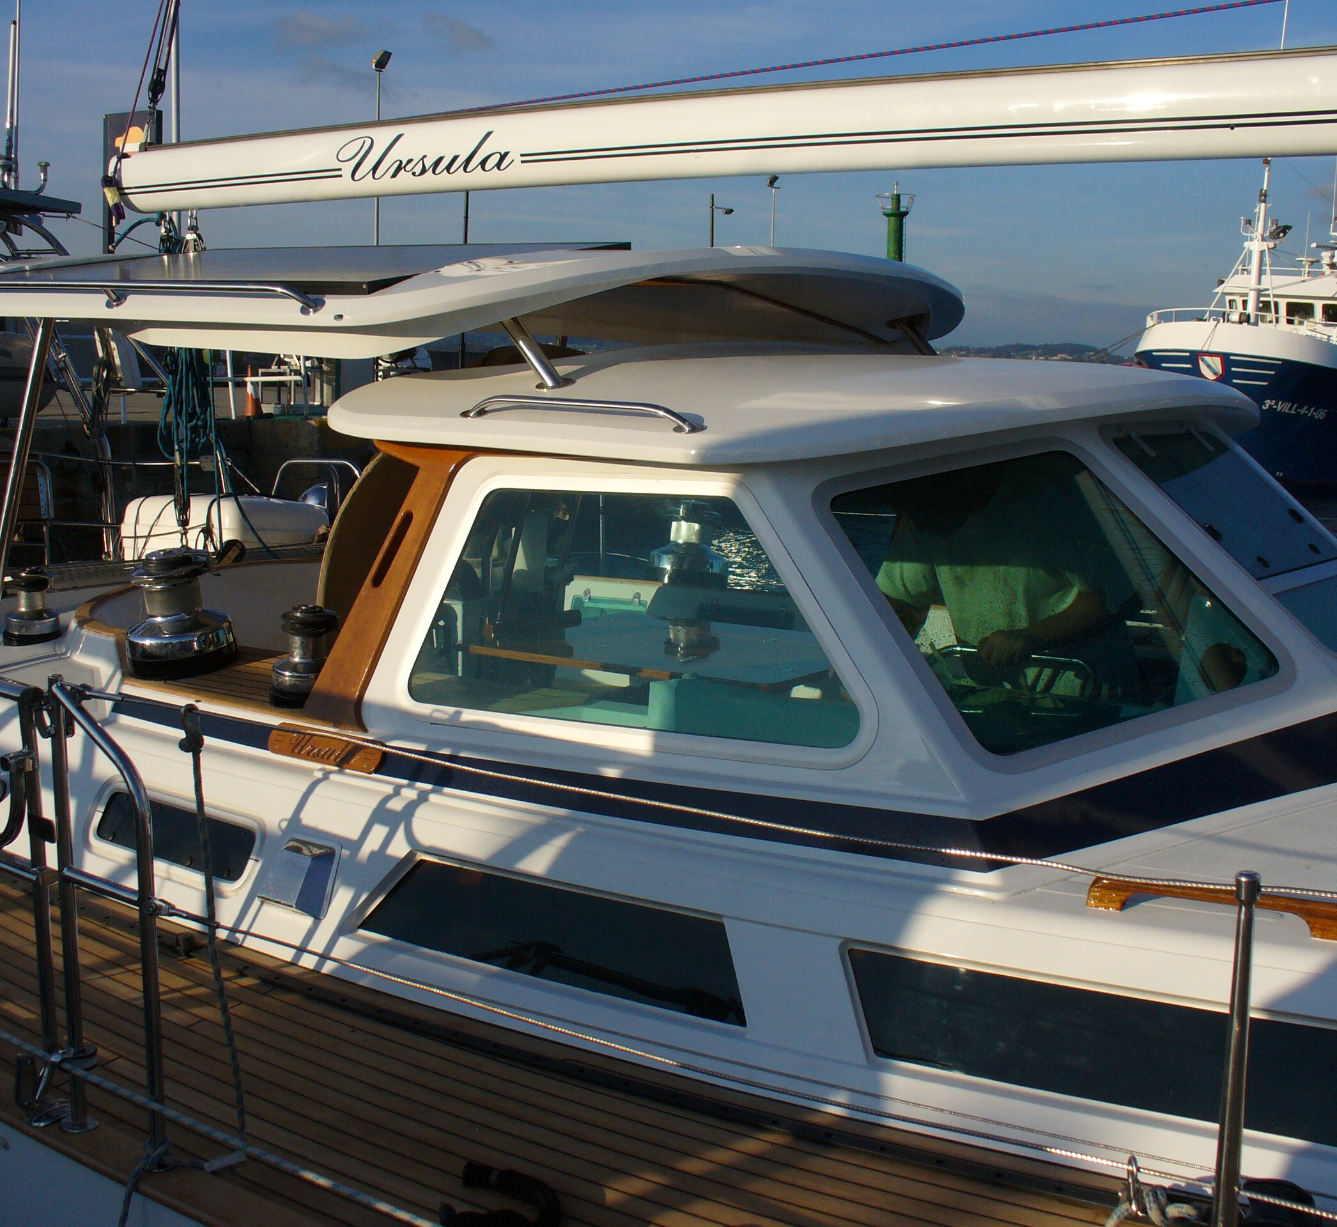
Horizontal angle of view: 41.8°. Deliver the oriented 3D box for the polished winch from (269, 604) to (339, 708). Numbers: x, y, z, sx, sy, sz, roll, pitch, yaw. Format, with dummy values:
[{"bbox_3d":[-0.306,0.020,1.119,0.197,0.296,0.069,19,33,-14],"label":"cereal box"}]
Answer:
[{"bbox_3d":[-0.875,0.098,4.240,0.190,0.231,0.190,0,10,0],"label":"polished winch"}]

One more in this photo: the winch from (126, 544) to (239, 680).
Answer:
[{"bbox_3d":[-1.301,-0.016,4.621,0.293,0.302,0.293,-4,15,1],"label":"winch"}]

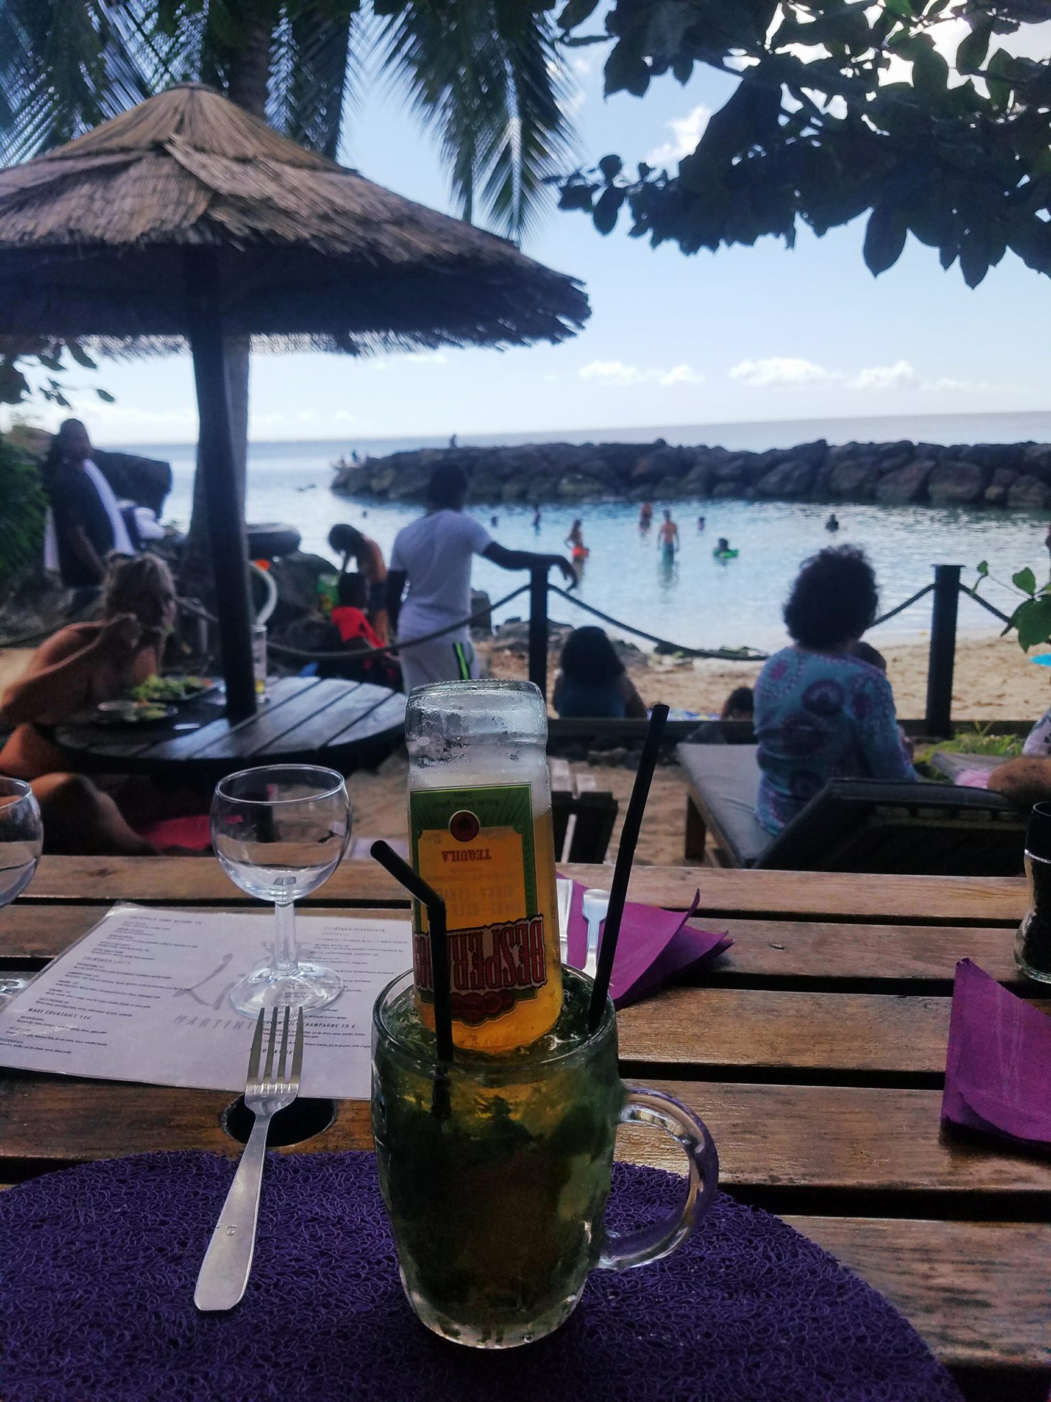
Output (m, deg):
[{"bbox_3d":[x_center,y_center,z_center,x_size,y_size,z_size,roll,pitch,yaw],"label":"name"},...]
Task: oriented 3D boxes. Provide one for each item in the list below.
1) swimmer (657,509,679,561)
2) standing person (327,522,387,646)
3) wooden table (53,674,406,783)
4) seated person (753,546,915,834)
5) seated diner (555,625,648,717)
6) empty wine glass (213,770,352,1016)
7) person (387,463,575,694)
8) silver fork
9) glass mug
[{"bbox_3d":[2.944,-3.092,21.714,0.500,1.720,0.320,-1,14,2],"label":"swimmer"},{"bbox_3d":[-1.089,-0.496,7.177,0.500,1.420,0.420,-7,15,-20],"label":"standing person"},{"bbox_3d":[-0.942,0.398,3.491,1.140,0.730,1.140,-2,14,0],"label":"wooden table"},{"bbox_3d":[1.005,-0.106,3.565,0.480,0.900,0.800,2,15,14],"label":"seated person"},{"bbox_3d":[0.447,-0.057,6.301,0.520,0.870,0.750,0,14,6],"label":"seated diner"},{"bbox_3d":[-0.158,0.123,0.679,0.087,0.139,0.087,-1,14,0],"label":"empty wine glass"},{"bbox_3d":[-0.202,-0.347,5.519,0.900,1.760,0.550,5,16,25],"label":"person"},{"bbox_3d":[-0.134,0.209,0.518,0.027,0.022,0.199,-2,20,-5],"label":"silver fork"},{"bbox_3d":[0.010,0.183,0.426,0.139,0.125,0.096,3,15,14],"label":"glass mug"}]

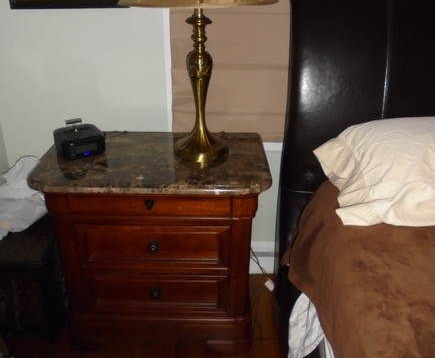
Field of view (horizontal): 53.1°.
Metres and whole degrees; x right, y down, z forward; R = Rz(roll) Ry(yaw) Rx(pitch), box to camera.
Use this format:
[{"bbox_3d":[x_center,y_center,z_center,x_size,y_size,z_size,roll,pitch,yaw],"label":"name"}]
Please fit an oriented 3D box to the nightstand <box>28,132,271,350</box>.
[{"bbox_3d":[-0.211,0.232,1.625,0.747,0.697,0.470,1,26,0],"label":"nightstand"}]

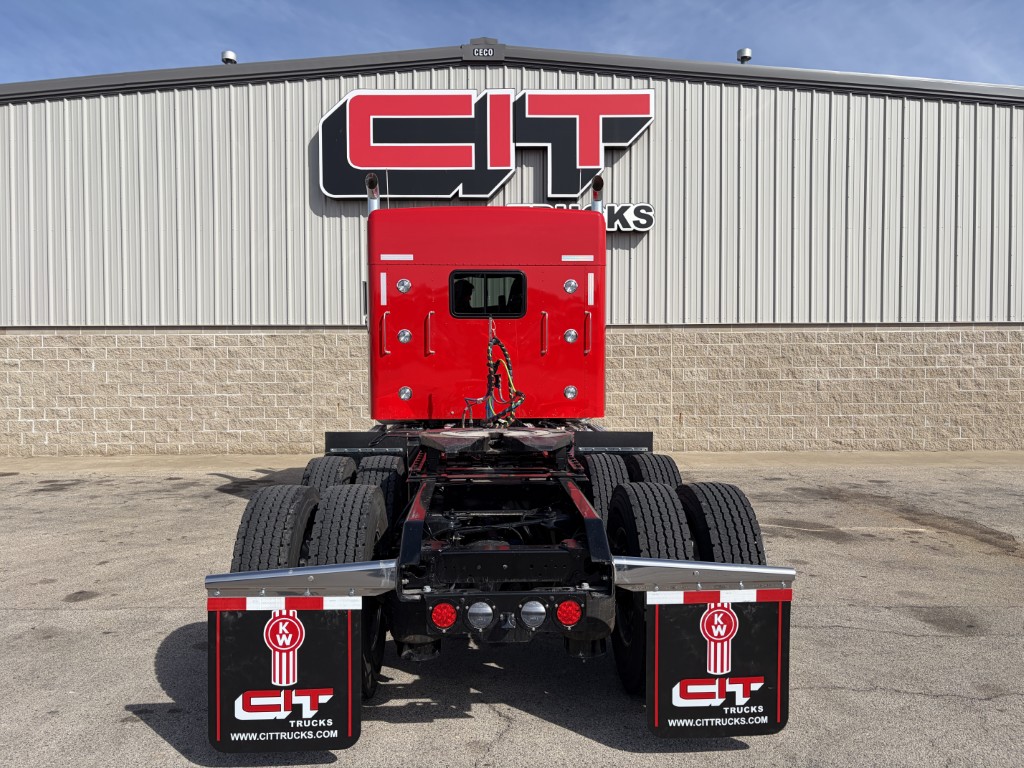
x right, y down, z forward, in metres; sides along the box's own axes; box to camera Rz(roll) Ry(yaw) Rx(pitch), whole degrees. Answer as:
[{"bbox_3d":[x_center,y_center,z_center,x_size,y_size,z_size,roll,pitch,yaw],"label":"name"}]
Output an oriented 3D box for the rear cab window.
[{"bbox_3d":[-0.222,-0.845,7.270,0.730,0.465,0.060,0,2,-3],"label":"rear cab window"}]

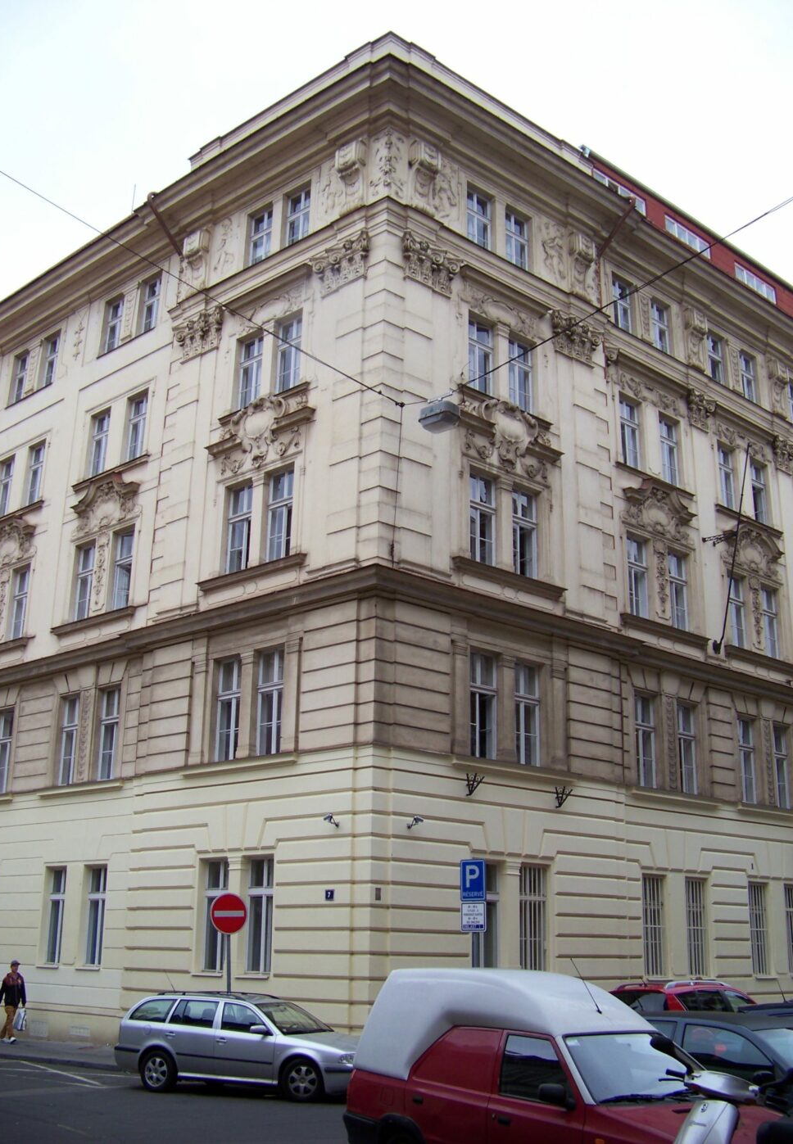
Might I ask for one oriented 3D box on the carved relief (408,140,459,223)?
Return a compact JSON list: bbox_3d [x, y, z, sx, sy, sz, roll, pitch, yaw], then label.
[{"bbox_3d":[0.973,-8.768,26.867,1.530,1.570,0.400,16,-23,-40],"label":"carved relief"}]

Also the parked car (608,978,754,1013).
[{"bbox_3d":[5.469,8.210,21.456,4.100,1.510,1.700,15,-22,-37],"label":"parked car"}]

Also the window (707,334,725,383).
[{"bbox_3d":[9.218,-6.176,34.821,0.907,1.554,0.160,16,-23,-39],"label":"window"}]

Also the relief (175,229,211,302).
[{"bbox_3d":[-5.308,-8.028,31.122,0.800,1.900,0.370,-15,-23,41],"label":"relief"}]

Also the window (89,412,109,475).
[{"bbox_3d":[-8.027,-3.443,32.610,0.970,1.900,0.200,-15,-23,41],"label":"window"}]

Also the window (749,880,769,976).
[{"bbox_3d":[9.058,8.977,30.000,0.895,2.193,0.160,16,-23,-39],"label":"window"}]

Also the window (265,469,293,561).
[{"bbox_3d":[-2.432,-1.216,26.093,0.962,2.126,0.160,-15,-23,40],"label":"window"}]

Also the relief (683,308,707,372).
[{"bbox_3d":[8.672,-6.751,34.503,0.750,1.850,0.350,16,-23,-40],"label":"relief"}]

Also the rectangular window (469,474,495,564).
[{"bbox_3d":[1.806,-1.048,25.885,0.910,2.220,0.200,16,-23,-40],"label":"rectangular window"}]

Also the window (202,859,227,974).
[{"bbox_3d":[-3.659,7.066,24.488,0.920,2.180,0.180,-15,-23,41],"label":"window"}]

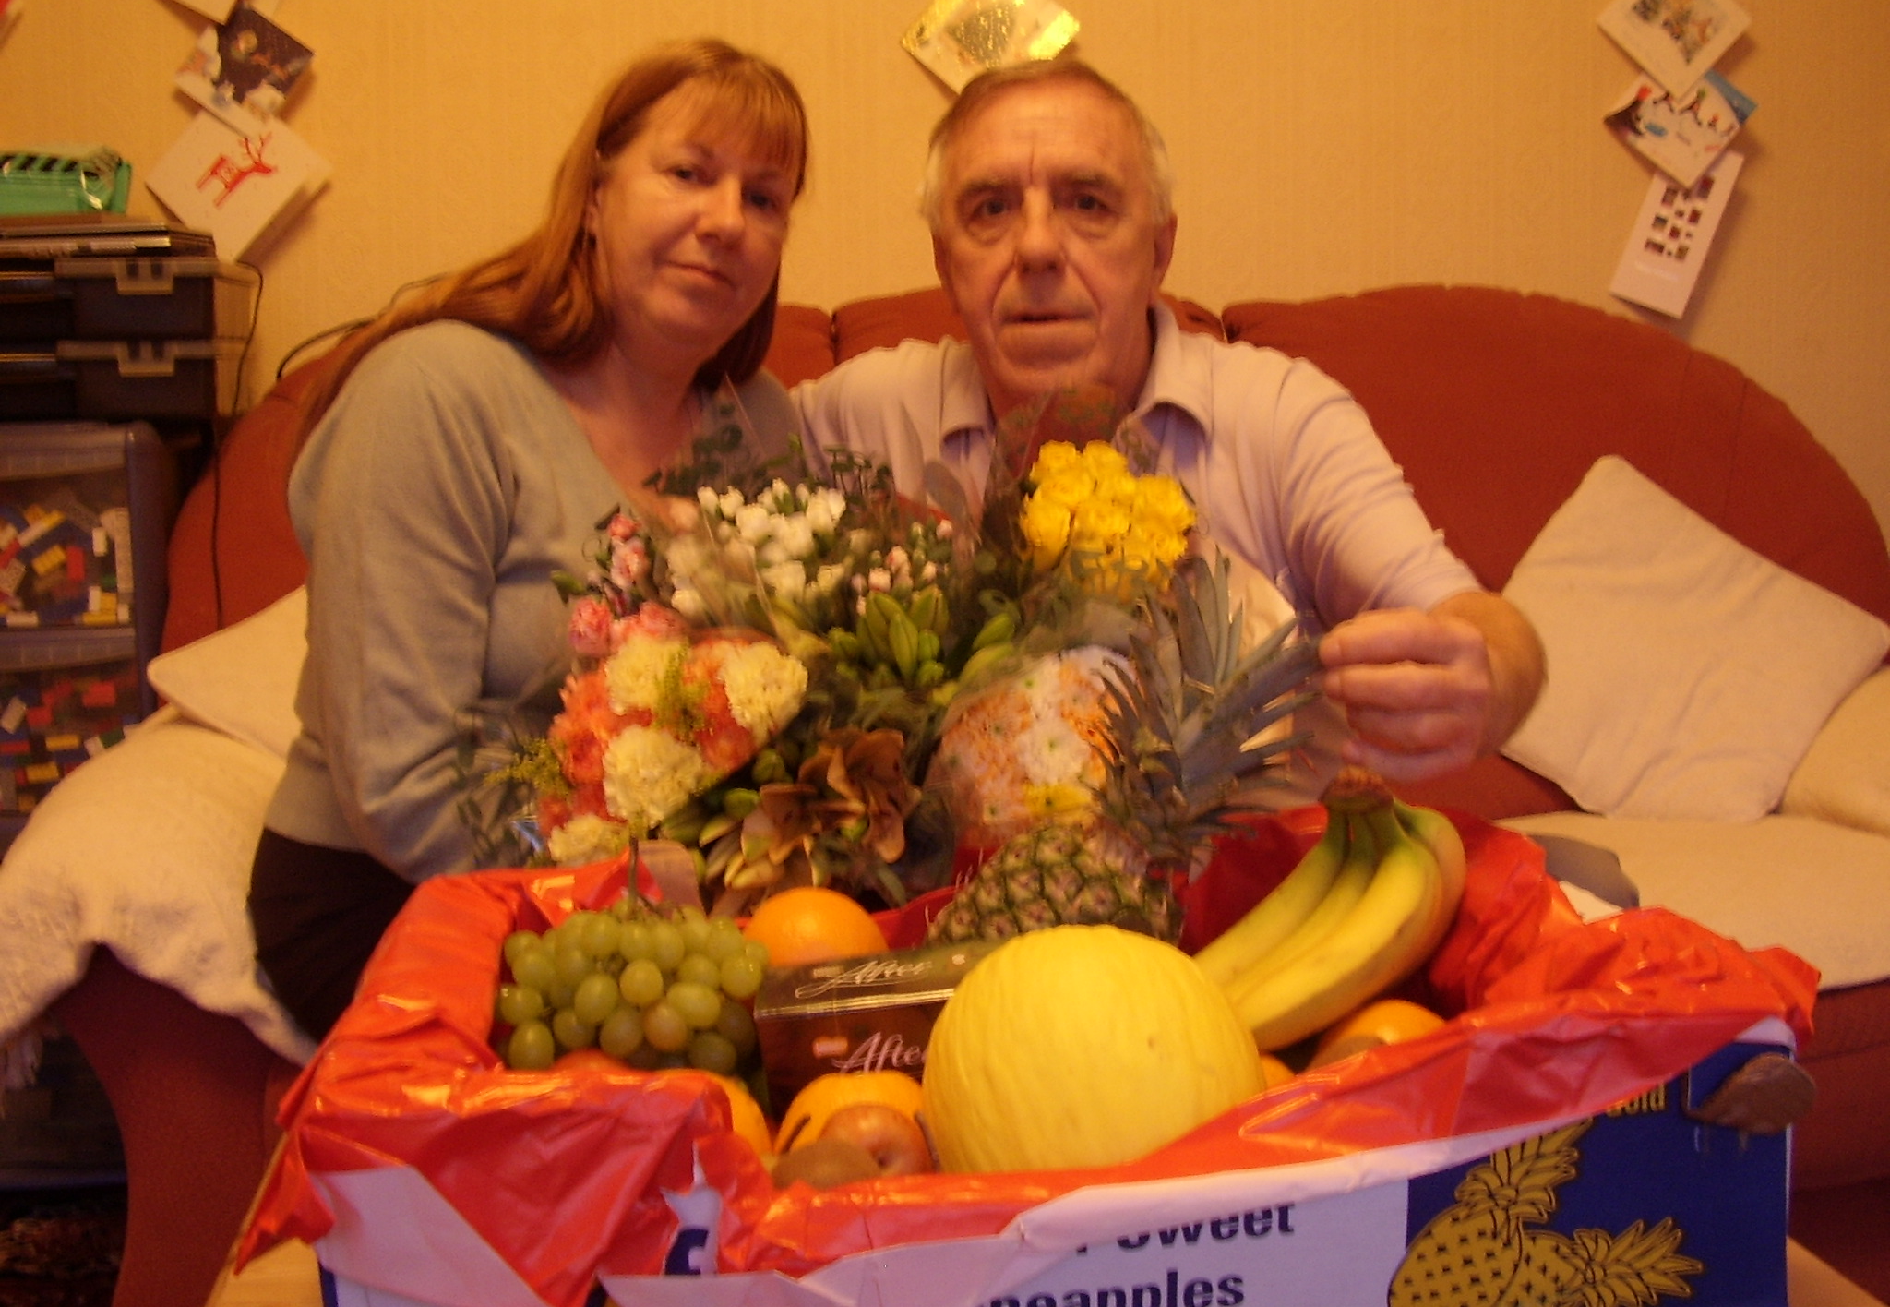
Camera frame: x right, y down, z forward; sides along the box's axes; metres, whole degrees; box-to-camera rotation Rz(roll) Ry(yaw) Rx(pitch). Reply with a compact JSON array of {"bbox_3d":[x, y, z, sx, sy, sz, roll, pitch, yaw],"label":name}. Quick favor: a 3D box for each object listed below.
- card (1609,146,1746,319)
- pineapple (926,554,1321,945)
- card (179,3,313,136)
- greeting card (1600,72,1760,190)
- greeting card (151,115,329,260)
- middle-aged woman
[{"bbox_3d":[0.908,-0.532,2.030,0.097,0.215,0.020,20,4,-6],"label":"card"},{"bbox_3d":[0.098,0.090,0.900,0.140,0.315,0.140,22,0,-2],"label":"pineapple"},{"bbox_3d":[-0.814,-0.677,1.900,0.121,0.119,0.020,41,1,-7],"label":"card"},{"bbox_3d":[0.912,-0.667,2.030,0.134,0.132,0.022,40,2,-7],"label":"greeting card"},{"bbox_3d":[-0.821,-0.552,1.900,0.147,0.142,0.022,-44,7,1],"label":"greeting card"},{"bbox_3d":[-0.264,0.132,1.280,0.500,1.195,0.700,-5,7,-36],"label":"middle-aged woman"}]

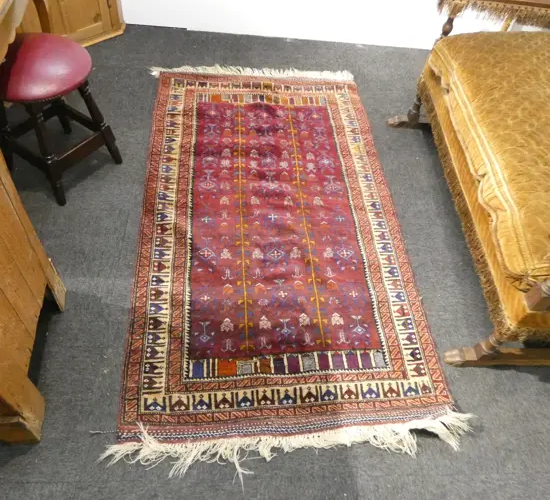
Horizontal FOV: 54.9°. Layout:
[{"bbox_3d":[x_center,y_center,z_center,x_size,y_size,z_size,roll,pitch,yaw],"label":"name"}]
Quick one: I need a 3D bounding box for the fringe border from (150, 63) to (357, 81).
[{"bbox_3d":[-0.104,-0.927,2.761,1.050,0.020,0.115,-1,52,-8],"label":"fringe border"}]

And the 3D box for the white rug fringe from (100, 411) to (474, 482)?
[{"bbox_3d":[0.072,0.583,1.578,1.140,0.025,0.160,-1,52,-8],"label":"white rug fringe"}]

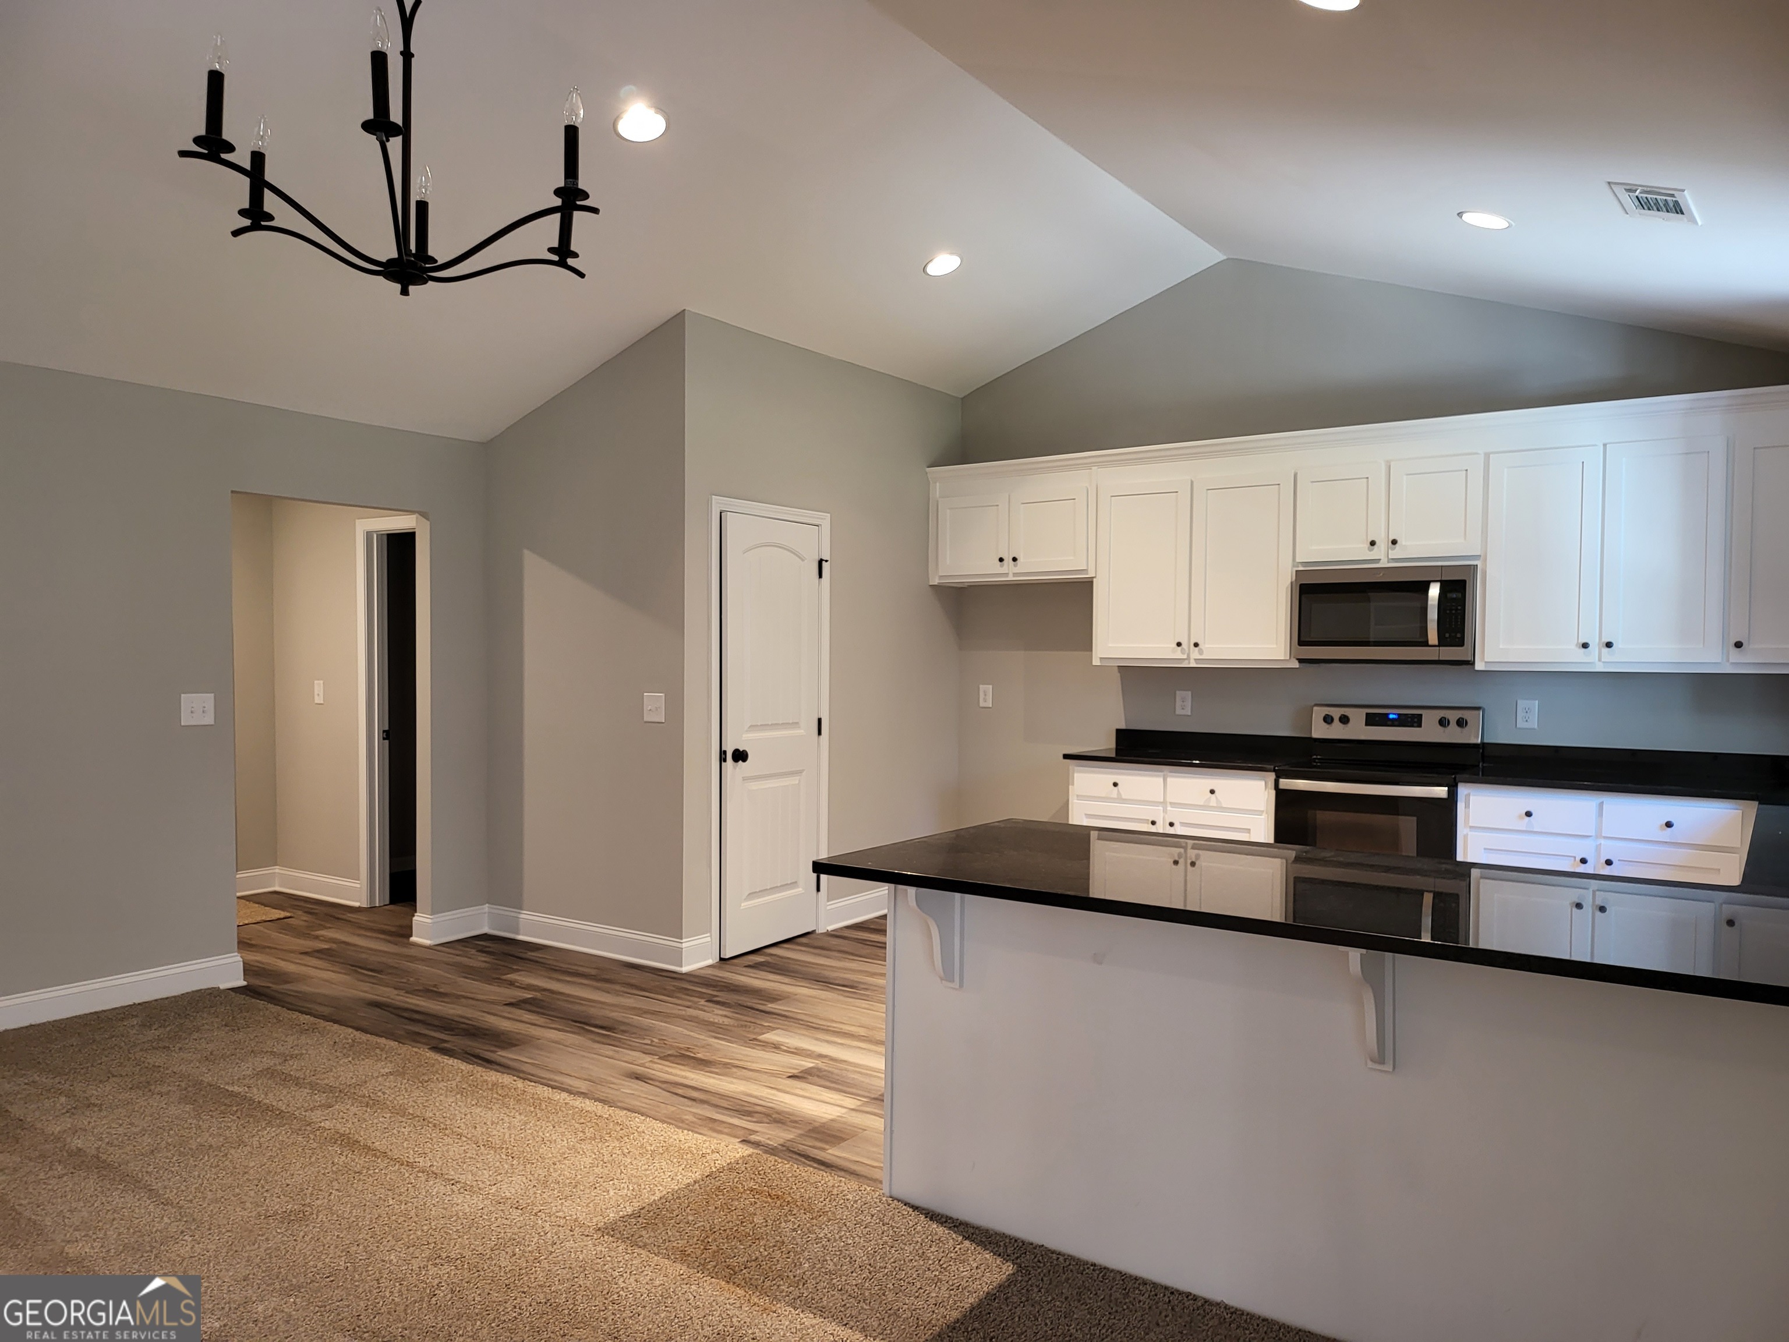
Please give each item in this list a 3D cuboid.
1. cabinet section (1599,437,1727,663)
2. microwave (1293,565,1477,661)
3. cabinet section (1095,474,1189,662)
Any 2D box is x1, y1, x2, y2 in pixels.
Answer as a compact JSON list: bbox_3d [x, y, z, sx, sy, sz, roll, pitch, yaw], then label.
[{"bbox_3d":[3.085,-0.480,4.978,0.420,0.892,0.020,1,1,35],"label":"cabinet section"},{"bbox_3d":[2.317,-0.255,5.779,0.758,0.423,0.435,1,1,35],"label":"microwave"},{"bbox_3d":[1.250,-0.509,6.264,0.492,0.892,0.020,1,1,35],"label":"cabinet section"}]

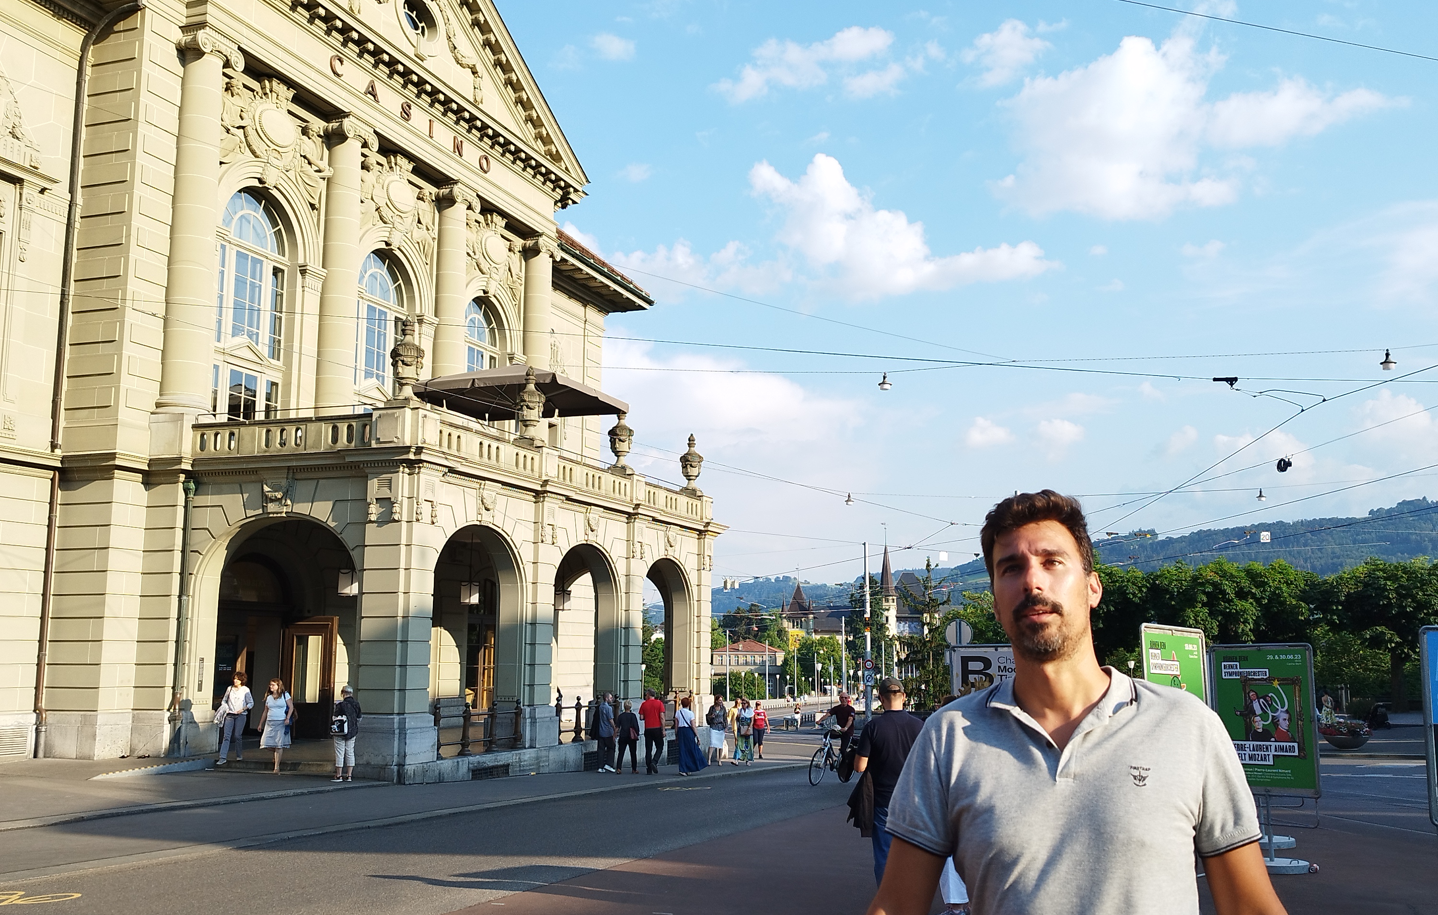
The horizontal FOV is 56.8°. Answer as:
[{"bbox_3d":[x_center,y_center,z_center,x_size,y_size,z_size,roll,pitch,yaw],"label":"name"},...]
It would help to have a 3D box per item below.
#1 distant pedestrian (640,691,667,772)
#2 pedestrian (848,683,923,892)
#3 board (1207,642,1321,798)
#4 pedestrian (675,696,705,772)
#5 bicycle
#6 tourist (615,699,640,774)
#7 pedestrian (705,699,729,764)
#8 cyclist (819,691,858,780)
[{"bbox_3d":[-1.391,5.791,28.052,0.520,1.745,0.400,-3,-9,17],"label":"distant pedestrian"},{"bbox_3d":[1.244,2.493,9.637,0.530,1.770,0.380,-1,-9,6],"label":"pedestrian"},{"bbox_3d":[5.042,2.428,12.277,0.950,1.350,0.070,-5,-10,31],"label":"board"},{"bbox_3d":[-0.625,5.819,27.744,0.550,1.578,0.480,-3,-9,20],"label":"pedestrian"},{"bbox_3d":[2.207,5.716,25.435,0.580,1.080,1.720,-6,-10,33],"label":"bicycle"},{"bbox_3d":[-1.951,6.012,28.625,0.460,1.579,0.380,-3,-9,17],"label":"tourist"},{"bbox_3d":[-0.036,6.564,31.981,0.480,1.644,0.380,-2,-9,14],"label":"pedestrian"},{"bbox_3d":[2.321,5.338,25.592,0.550,1.598,0.750,-6,-10,33],"label":"cyclist"}]

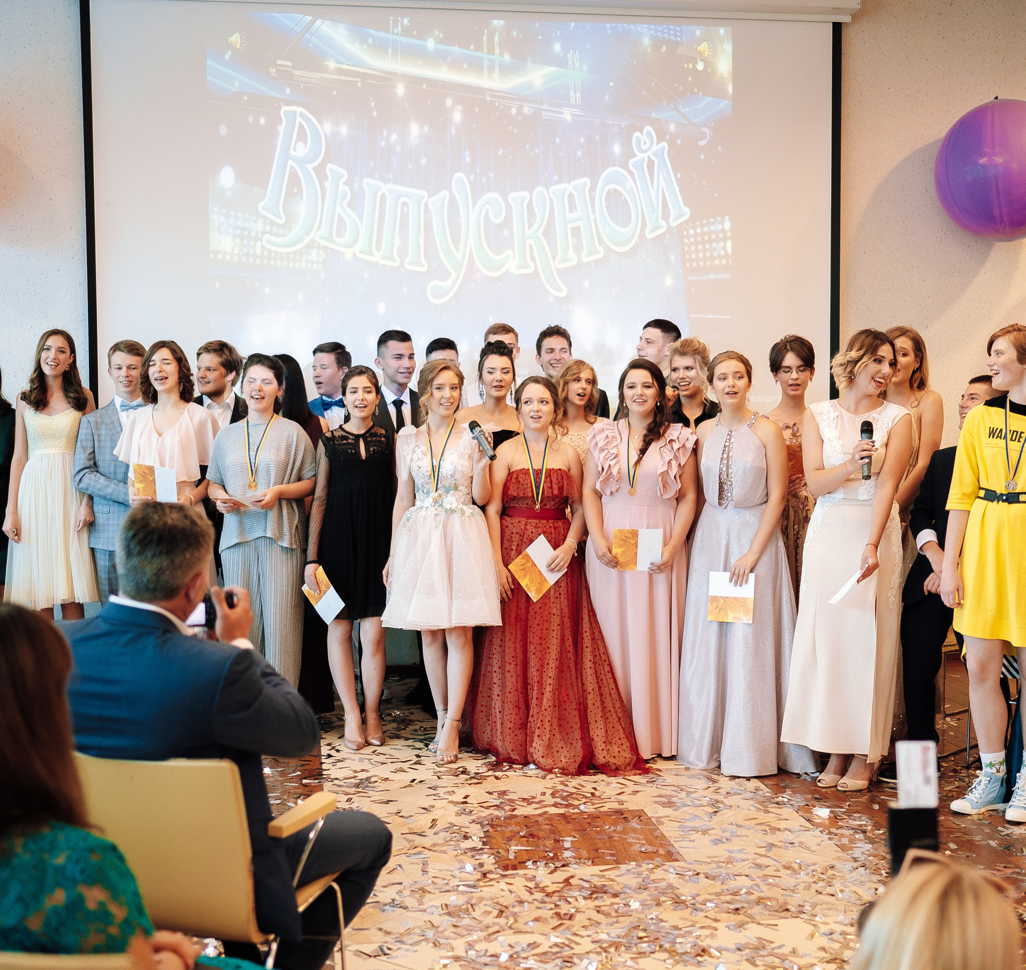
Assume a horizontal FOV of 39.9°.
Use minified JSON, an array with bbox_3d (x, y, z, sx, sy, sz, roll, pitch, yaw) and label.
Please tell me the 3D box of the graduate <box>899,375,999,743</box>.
[{"bbox_3d":[1.838,0.343,5.858,0.505,1.606,0.424,2,4,30],"label":"graduate"}]

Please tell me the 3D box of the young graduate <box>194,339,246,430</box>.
[{"bbox_3d":[-1.433,0.202,6.910,0.500,1.810,0.320,-1,4,-6],"label":"young graduate"}]

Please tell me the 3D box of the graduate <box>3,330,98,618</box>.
[{"bbox_3d":[-2.145,0.205,6.565,0.465,1.838,0.384,-1,4,-14],"label":"graduate"}]

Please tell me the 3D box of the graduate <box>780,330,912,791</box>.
[{"bbox_3d":[1.297,0.282,5.500,0.500,1.761,0.420,1,4,18],"label":"graduate"}]

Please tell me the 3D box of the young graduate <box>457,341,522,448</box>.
[{"bbox_3d":[-0.085,0.234,6.380,0.460,1.767,0.360,-1,4,-5],"label":"young graduate"}]

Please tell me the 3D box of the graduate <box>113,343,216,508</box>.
[{"bbox_3d":[-1.580,0.240,6.460,0.470,1.795,0.380,-1,4,-9],"label":"graduate"}]

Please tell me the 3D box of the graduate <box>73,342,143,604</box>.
[{"bbox_3d":[-1.843,0.216,6.760,0.500,1.808,0.340,-1,4,-13],"label":"graduate"}]

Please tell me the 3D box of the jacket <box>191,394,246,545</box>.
[{"bbox_3d":[-1.389,-0.066,6.767,0.505,0.768,0.293,1,4,20],"label":"jacket"}]

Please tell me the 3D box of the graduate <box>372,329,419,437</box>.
[{"bbox_3d":[-0.530,0.202,6.500,0.520,1.821,0.360,-1,4,-9],"label":"graduate"}]

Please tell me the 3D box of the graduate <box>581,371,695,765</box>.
[{"bbox_3d":[0.548,0.305,6.079,0.500,1.684,0.400,0,4,5],"label":"graduate"}]

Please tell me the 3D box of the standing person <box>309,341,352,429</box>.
[{"bbox_3d":[-0.834,0.228,6.550,0.520,1.768,0.360,0,4,0],"label":"standing person"}]

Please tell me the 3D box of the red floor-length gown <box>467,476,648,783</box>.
[{"bbox_3d":[0.187,0.538,5.900,0.720,1.215,0.620,0,4,5],"label":"red floor-length gown"}]

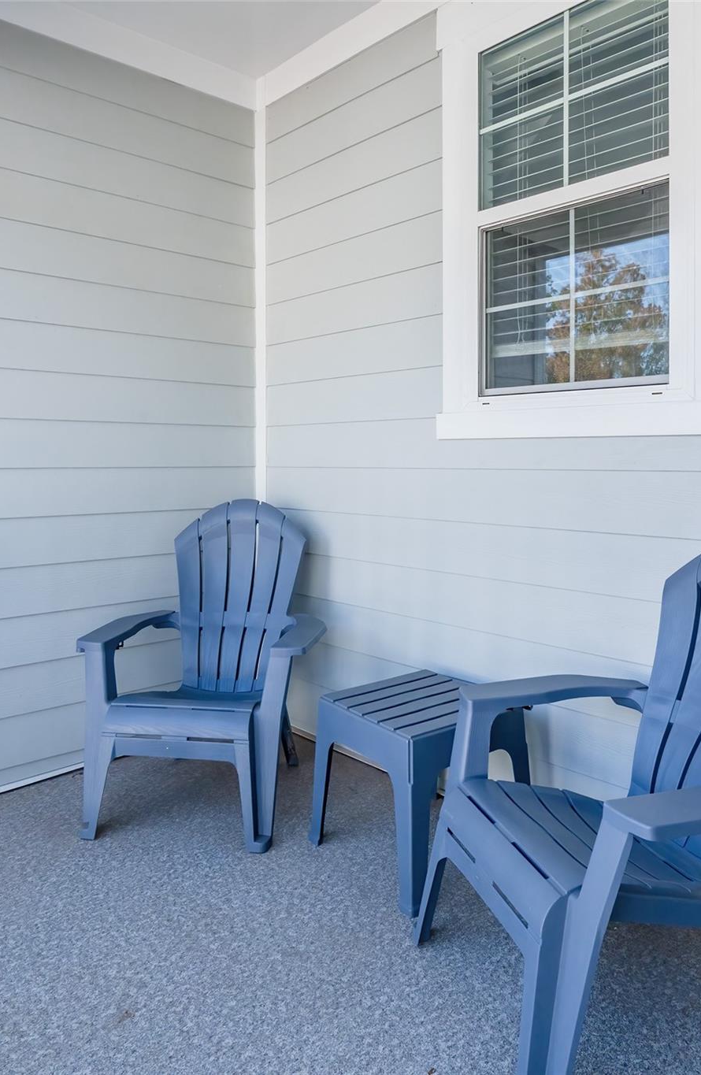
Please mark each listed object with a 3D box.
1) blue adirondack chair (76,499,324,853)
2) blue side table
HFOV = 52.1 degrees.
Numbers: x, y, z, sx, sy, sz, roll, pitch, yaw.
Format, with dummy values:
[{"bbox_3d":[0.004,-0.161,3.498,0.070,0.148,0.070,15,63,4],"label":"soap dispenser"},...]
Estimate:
[{"bbox_3d":[-0.462,0.377,2.410,0.750,0.946,0.790,1,6,7],"label":"blue adirondack chair"},{"bbox_3d":[0.201,0.673,2.037,0.458,0.435,0.442,-4,7,-36],"label":"blue side table"}]

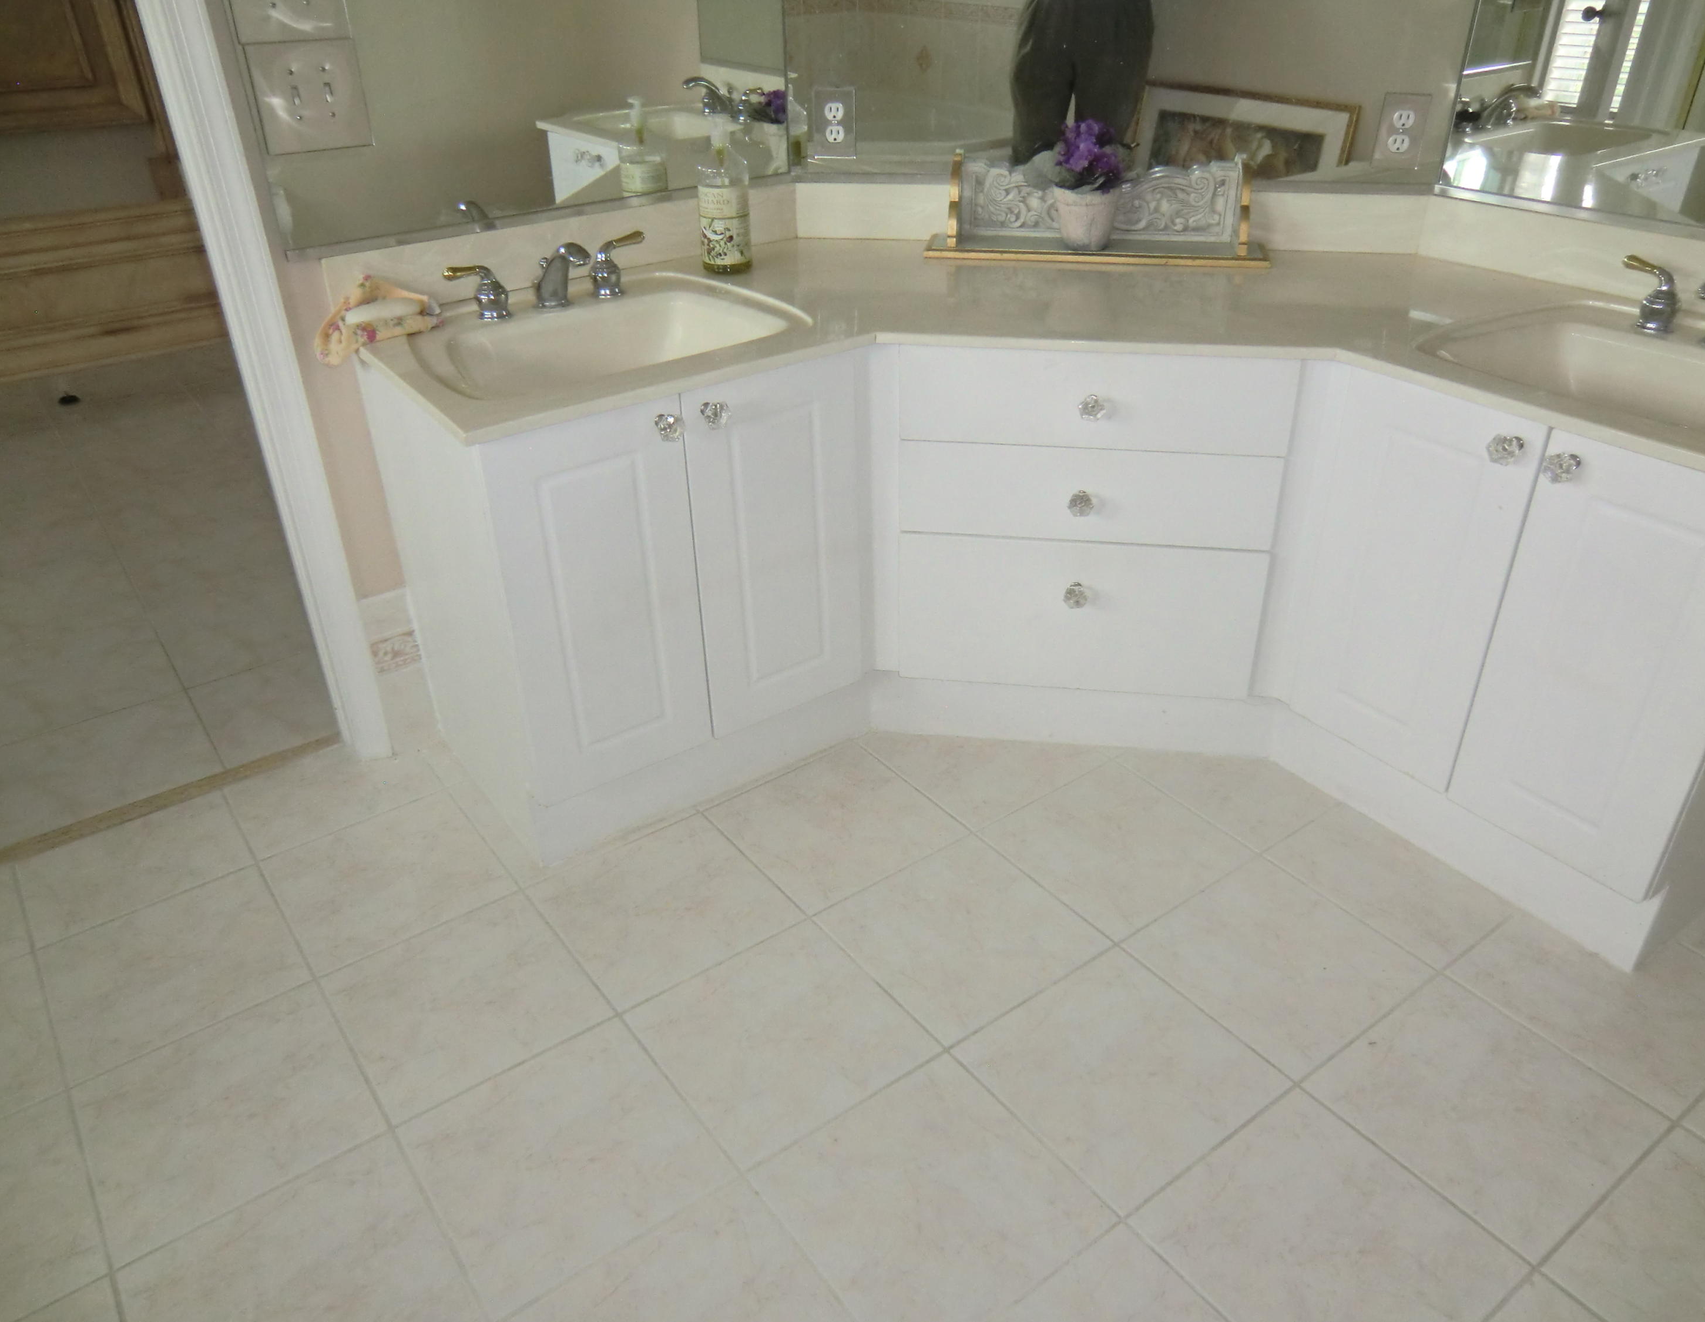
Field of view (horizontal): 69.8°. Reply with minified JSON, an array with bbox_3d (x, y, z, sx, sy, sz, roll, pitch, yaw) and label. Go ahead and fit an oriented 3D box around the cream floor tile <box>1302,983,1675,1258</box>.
[{"bbox_3d":[0.778,0.550,1.510,0.309,0.010,0.309,-22,37,-30],"label":"cream floor tile"}]

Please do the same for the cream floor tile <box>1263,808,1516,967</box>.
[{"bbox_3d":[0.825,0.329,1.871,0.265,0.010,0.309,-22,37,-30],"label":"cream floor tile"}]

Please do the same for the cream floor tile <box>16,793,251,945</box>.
[{"bbox_3d":[-1.121,0.319,1.918,0.305,0.012,0.250,-22,37,-30],"label":"cream floor tile"}]

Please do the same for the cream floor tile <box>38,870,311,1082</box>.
[{"bbox_3d":[-0.979,0.443,1.767,0.313,0.010,0.313,-22,37,-30],"label":"cream floor tile"}]

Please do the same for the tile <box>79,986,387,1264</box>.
[{"bbox_3d":[-0.772,0.558,1.513,0.305,0.012,0.305,-22,37,-30],"label":"tile"}]

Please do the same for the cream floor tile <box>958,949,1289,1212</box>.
[{"bbox_3d":[0.346,0.529,1.589,0.313,0.010,0.313,-22,37,-30],"label":"cream floor tile"}]

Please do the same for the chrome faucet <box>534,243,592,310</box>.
[{"bbox_3d":[-0.466,-0.619,1.960,0.062,0.112,0.165,-22,38,-31],"label":"chrome faucet"}]

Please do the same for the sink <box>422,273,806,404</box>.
[{"bbox_3d":[-0.393,-0.453,1.928,0.576,0.150,0.462,-22,37,-30],"label":"sink"}]

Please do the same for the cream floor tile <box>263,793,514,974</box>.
[{"bbox_3d":[-0.712,0.335,1.878,0.305,0.012,0.305,-22,37,-30],"label":"cream floor tile"}]

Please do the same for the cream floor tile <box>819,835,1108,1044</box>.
[{"bbox_3d":[0.156,0.394,1.785,0.309,0.010,0.309,-22,37,-30],"label":"cream floor tile"}]

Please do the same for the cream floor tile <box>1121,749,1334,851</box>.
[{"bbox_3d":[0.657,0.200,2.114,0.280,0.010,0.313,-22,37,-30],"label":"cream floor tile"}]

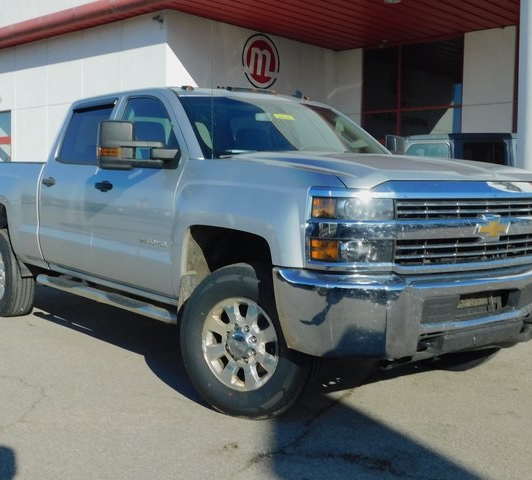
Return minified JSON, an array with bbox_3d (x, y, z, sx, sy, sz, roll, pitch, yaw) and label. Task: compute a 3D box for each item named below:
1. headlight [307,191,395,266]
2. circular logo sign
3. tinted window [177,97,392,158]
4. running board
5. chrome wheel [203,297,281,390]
[{"bbox_3d":[0.394,-0.050,3.420,0.360,0.360,0.240,-3,5,-36],"label":"headlight"},{"bbox_3d":[-0.081,-3.210,13.300,0.060,1.002,1.002,4,5,42],"label":"circular logo sign"},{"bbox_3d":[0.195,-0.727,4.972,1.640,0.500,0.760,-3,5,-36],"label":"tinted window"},{"bbox_3d":[-1.202,0.382,5.354,0.190,0.100,2.420,-3,5,-36],"label":"running board"},{"bbox_3d":[-0.104,0.554,3.999,0.500,0.500,0.200,3,5,35],"label":"chrome wheel"}]

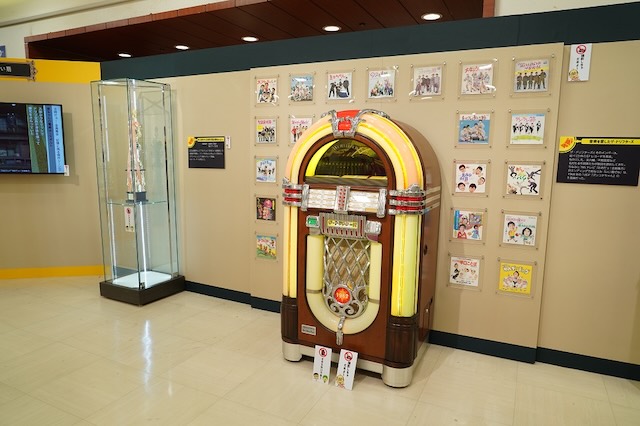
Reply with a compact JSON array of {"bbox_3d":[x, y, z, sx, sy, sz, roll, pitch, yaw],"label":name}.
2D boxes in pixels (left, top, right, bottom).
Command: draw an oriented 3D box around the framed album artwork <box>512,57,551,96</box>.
[{"bbox_3d":[1.260,-0.810,2.536,0.218,0.218,0.020,5,8,25],"label":"framed album artwork"}]

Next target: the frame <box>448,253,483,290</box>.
[{"bbox_3d":[0.944,0.384,2.785,0.217,0.222,0.020,4,8,24],"label":"frame"}]

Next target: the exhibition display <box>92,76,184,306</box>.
[{"bbox_3d":[-1.653,-0.187,3.881,0.530,1.900,0.510,5,10,28],"label":"exhibition display"}]

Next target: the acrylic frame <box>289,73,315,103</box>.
[{"bbox_3d":[-0.133,-0.919,3.176,0.222,0.228,0.020,4,9,25],"label":"acrylic frame"}]

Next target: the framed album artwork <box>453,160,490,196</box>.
[{"bbox_3d":[0.973,-0.220,2.746,0.218,0.218,0.020,5,8,25],"label":"framed album artwork"}]

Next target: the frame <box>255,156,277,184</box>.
[{"bbox_3d":[-0.419,-0.330,3.324,0.217,0.222,0.020,4,8,24],"label":"frame"}]

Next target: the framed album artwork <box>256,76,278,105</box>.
[{"bbox_3d":[-0.412,-0.942,3.306,0.222,0.228,0.020,4,9,25],"label":"framed album artwork"}]

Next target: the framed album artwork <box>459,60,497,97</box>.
[{"bbox_3d":[0.981,-0.832,2.657,0.222,0.228,0.020,4,9,25],"label":"framed album artwork"}]

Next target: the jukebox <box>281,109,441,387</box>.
[{"bbox_3d":[0.272,0.165,2.713,0.855,1.540,0.645,5,8,25],"label":"jukebox"}]

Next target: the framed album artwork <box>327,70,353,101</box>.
[{"bbox_3d":[0.140,-0.889,2.998,0.217,0.222,0.020,4,8,24],"label":"framed album artwork"}]

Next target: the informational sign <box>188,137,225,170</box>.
[{"bbox_3d":[-0.988,-0.525,3.711,0.408,0.279,0.010,5,8,25],"label":"informational sign"}]

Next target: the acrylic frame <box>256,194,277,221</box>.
[{"bbox_3d":[-0.433,-0.026,3.439,0.200,0.200,0.020,5,8,25],"label":"acrylic frame"}]

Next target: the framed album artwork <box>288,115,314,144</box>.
[{"bbox_3d":[-0.139,-0.617,3.224,0.222,0.228,0.020,4,9,25],"label":"framed album artwork"}]

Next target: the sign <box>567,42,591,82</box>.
[{"bbox_3d":[1.506,-0.869,2.466,0.104,0.206,0.010,5,8,25],"label":"sign"}]

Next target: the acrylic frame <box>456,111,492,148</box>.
[{"bbox_3d":[0.962,-0.523,2.664,0.217,0.222,0.020,4,8,24],"label":"acrylic frame"}]

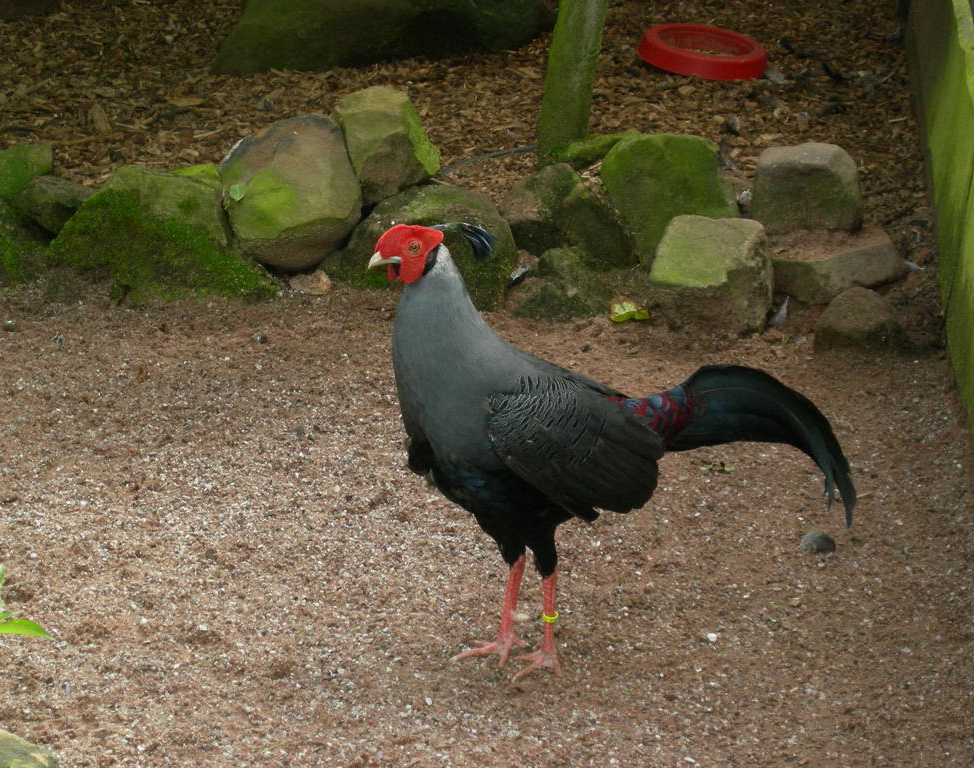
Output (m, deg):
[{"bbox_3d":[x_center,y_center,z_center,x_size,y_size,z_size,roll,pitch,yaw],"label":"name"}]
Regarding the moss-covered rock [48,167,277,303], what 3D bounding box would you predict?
[{"bbox_3d":[-0.439,-0.210,5.042,0.300,0.160,0.200,0,20,0],"label":"moss-covered rock"}]

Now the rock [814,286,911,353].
[{"bbox_3d":[0.487,-0.092,4.851,0.123,0.065,0.120,0,20,0],"label":"rock"}]

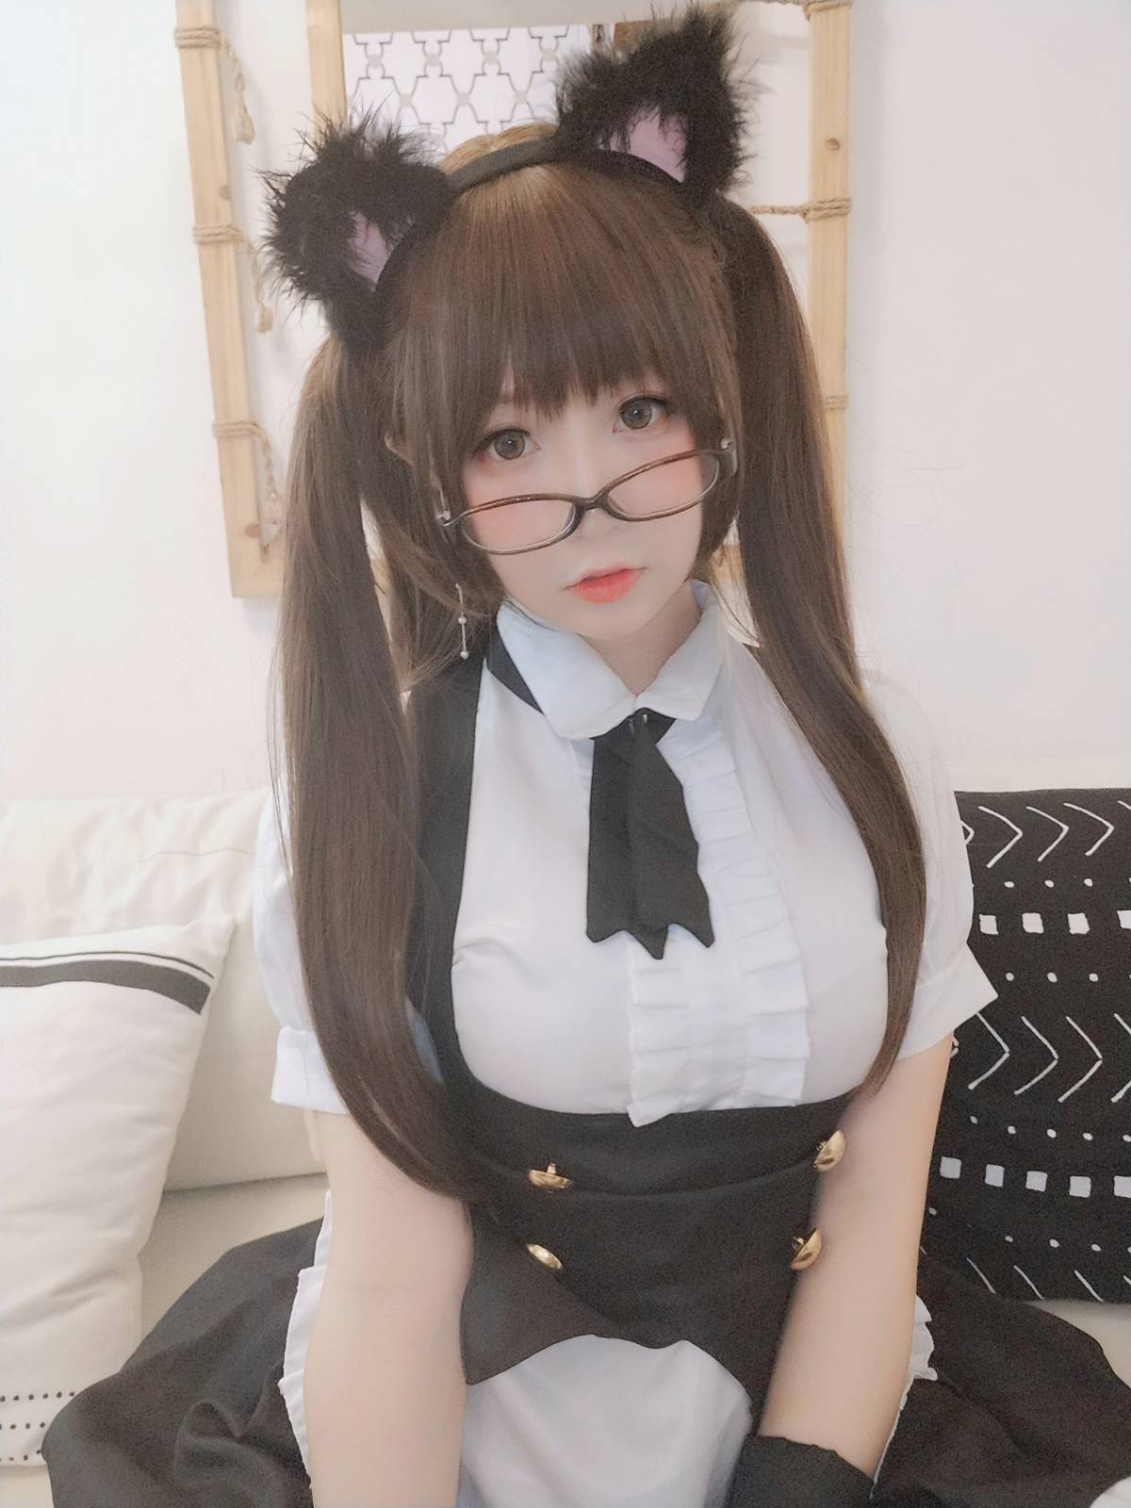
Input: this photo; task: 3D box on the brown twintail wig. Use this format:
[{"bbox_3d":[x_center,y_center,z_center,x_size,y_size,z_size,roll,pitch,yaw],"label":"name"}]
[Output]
[{"bbox_3d":[0.011,-0.048,0.652,0.385,0.623,0.244,-5,10,-2],"label":"brown twintail wig"}]

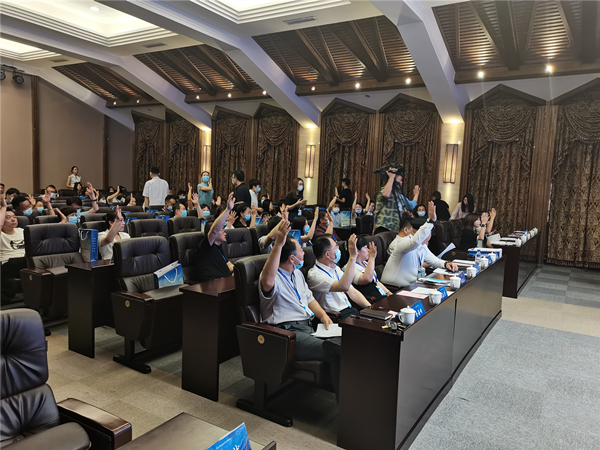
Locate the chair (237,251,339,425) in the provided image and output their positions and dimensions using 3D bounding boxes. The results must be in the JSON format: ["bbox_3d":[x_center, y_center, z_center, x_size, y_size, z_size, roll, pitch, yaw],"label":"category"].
[{"bbox_3d":[-0.012,0.756,3.190,0.680,1.025,0.650,6,6,32],"label":"chair"}]

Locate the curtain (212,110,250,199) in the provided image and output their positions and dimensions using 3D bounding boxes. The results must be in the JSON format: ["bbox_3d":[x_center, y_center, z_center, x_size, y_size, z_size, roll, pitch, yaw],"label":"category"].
[{"bbox_3d":[-2.098,-1.715,13.928,1.350,3.500,0.250,6,7,33],"label":"curtain"}]

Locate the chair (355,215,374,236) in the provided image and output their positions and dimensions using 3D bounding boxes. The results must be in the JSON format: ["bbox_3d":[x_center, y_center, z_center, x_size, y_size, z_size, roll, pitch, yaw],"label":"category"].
[{"bbox_3d":[1.318,0.339,7.826,0.650,1.050,0.600,6,7,33],"label":"chair"}]

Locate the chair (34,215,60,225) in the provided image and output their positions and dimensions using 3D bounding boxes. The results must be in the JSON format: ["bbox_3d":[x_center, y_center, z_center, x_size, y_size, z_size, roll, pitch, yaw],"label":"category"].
[{"bbox_3d":[-2.882,0.401,5.660,0.600,1.010,0.650,6,6,32],"label":"chair"}]

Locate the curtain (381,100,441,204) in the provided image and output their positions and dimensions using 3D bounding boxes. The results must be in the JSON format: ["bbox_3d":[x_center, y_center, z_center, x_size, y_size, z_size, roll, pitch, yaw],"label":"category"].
[{"bbox_3d":[2.596,-1.201,10.842,1.350,3.450,0.250,6,7,33],"label":"curtain"}]

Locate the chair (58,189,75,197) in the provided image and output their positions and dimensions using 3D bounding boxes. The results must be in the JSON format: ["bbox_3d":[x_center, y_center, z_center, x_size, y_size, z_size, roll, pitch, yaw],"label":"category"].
[{"bbox_3d":[-6.530,-0.468,12.876,0.620,1.030,0.640,5,5,31],"label":"chair"}]

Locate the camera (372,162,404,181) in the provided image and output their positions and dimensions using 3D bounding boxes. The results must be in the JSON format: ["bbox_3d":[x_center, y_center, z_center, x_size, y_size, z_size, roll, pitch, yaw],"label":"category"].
[{"bbox_3d":[1.365,-0.833,6.950,0.460,0.250,0.200,-6,7,-8],"label":"camera"}]

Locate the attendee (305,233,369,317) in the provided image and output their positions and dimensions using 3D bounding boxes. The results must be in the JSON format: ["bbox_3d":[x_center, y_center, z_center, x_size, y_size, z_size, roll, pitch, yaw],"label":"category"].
[{"bbox_3d":[0.408,0.666,3.665,0.740,1.220,0.560,6,7,33],"label":"attendee"}]

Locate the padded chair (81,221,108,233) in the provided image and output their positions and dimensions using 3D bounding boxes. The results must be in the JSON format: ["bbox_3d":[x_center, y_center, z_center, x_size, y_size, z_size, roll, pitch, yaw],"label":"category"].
[{"bbox_3d":[-2.144,0.485,5.327,0.650,1.050,0.600,6,7,33],"label":"padded chair"}]

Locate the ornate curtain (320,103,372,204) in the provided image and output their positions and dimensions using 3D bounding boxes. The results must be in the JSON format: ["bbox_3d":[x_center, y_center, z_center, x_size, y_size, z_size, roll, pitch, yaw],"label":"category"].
[{"bbox_3d":[1.236,-1.450,12.488,1.505,3.710,0.250,6,6,32],"label":"ornate curtain"}]

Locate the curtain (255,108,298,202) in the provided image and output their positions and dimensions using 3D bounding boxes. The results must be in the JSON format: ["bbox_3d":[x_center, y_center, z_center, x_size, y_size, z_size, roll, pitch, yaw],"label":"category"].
[{"bbox_3d":[-0.829,-1.736,14.501,1.468,3.993,0.220,5,5,31],"label":"curtain"}]

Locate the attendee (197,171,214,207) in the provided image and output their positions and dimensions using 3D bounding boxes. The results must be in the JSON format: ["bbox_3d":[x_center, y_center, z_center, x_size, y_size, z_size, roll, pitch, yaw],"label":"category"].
[{"bbox_3d":[-1.978,-0.264,9.378,0.480,1.690,0.360,1,6,-21],"label":"attendee"}]

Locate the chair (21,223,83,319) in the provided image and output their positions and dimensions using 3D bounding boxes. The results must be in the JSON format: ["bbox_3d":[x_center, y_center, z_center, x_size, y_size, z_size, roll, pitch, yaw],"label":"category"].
[{"bbox_3d":[-2.471,0.498,4.686,0.620,1.030,0.640,5,5,31],"label":"chair"}]

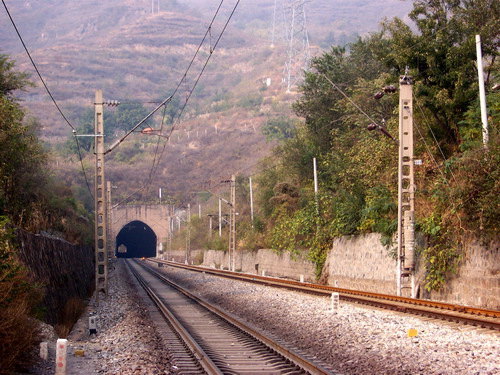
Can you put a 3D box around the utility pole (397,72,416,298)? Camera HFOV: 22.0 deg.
[{"bbox_3d":[6.019,0.039,49.500,0.650,8.500,0.380,0,-3,-6],"label":"utility pole"}]

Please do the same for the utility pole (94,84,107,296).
[{"bbox_3d":[-5.842,0.334,50.500,0.470,8.300,0.300,0,-3,-6],"label":"utility pole"}]

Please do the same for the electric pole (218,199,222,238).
[{"bbox_3d":[-4.368,4.636,191.000,0.220,6.000,0.220,0,-3,-6],"label":"electric pole"}]

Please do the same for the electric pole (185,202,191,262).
[{"bbox_3d":[-8.447,6.435,176.000,0.500,8.300,0.300,0,-3,-6],"label":"electric pole"}]

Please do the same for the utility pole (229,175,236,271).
[{"bbox_3d":[-1.497,3.081,110.000,0.490,8.250,0.300,0,-3,-6],"label":"utility pole"}]

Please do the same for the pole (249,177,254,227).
[{"bbox_3d":[0.230,1.727,148.000,0.220,6.000,0.220,-3,-3,-6],"label":"pole"}]

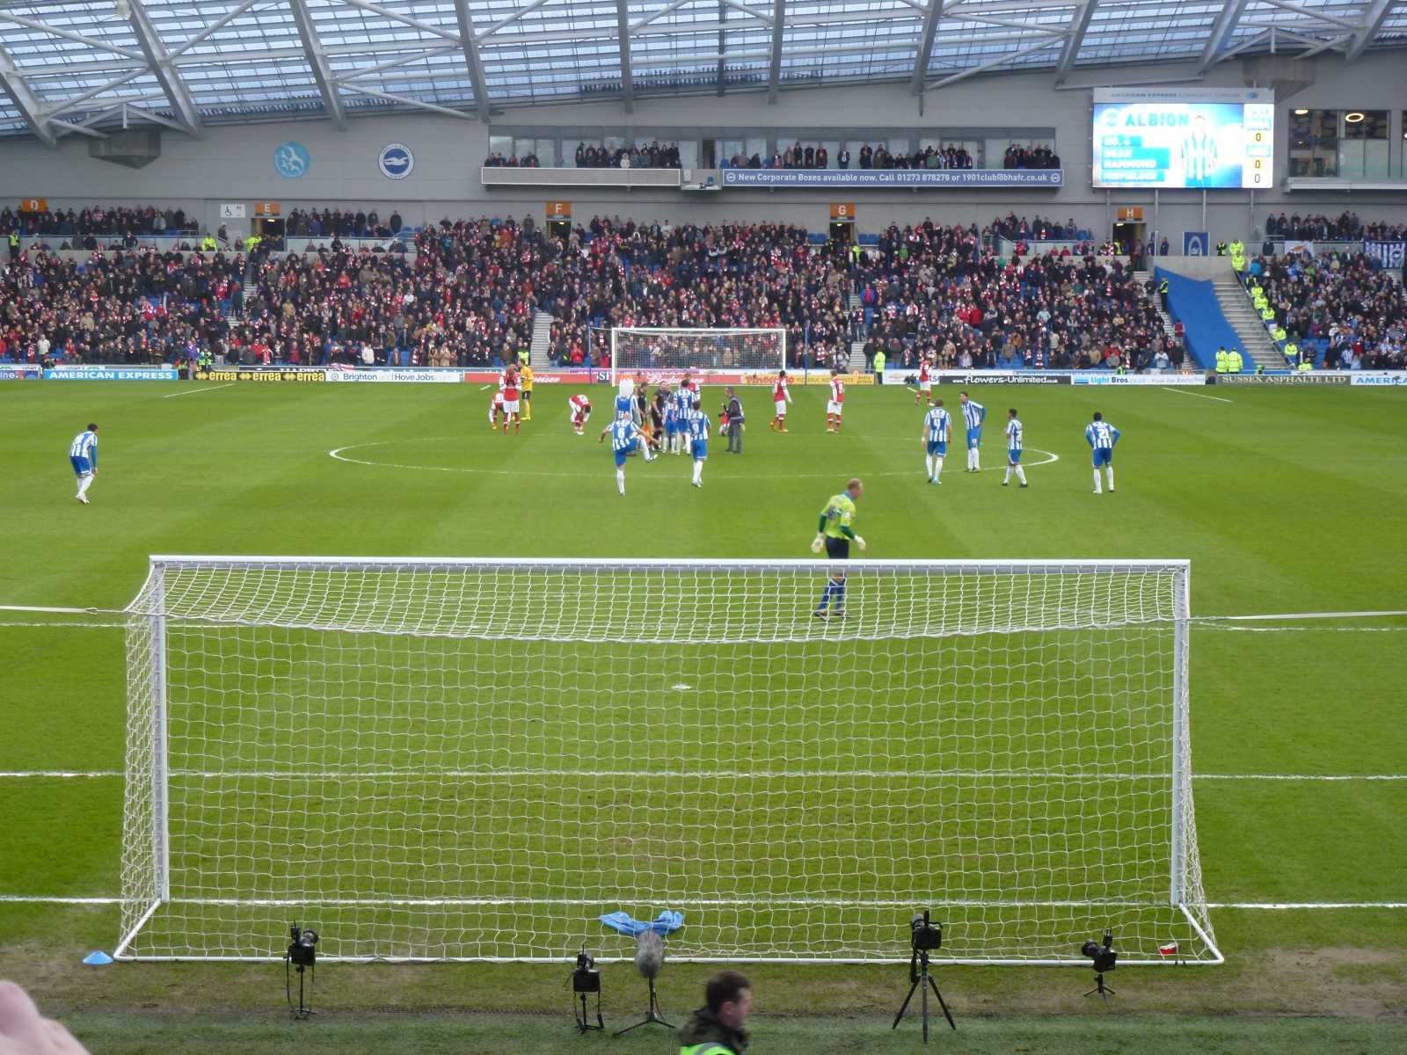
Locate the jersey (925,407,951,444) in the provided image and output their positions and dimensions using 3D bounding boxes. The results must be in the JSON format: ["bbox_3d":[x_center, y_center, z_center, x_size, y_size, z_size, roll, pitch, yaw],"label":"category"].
[{"bbox_3d":[5.122,-2.242,57.933,0.580,0.750,0.320,0,5,0],"label":"jersey"}]

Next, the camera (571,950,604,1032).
[{"bbox_3d":[-0.711,2.809,16.157,0.200,0.500,0.250,0,5,0],"label":"camera"}]

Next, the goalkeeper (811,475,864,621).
[{"bbox_3d":[1.783,0.278,35.221,0.520,1.840,0.640,-4,7,-40],"label":"goalkeeper"}]

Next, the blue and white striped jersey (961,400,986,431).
[{"bbox_3d":[6.258,-2.587,61.264,0.380,0.700,0.520,-5,8,-45],"label":"blue and white striped jersey"}]

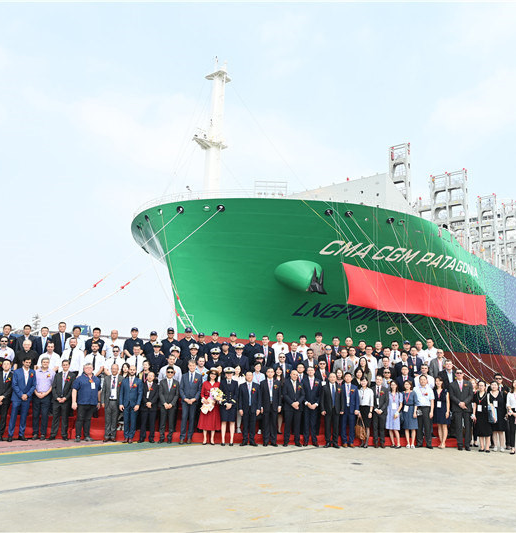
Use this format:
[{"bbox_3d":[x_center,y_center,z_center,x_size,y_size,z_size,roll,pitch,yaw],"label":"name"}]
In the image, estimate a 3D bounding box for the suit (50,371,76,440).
[{"bbox_3d":[-4.544,3.210,12.426,0.480,1.480,0.290,4,-12,-11],"label":"suit"}]

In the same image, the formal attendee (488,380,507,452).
[{"bbox_3d":[5.535,3.428,12.329,0.430,1.560,0.280,-2,-13,14],"label":"formal attendee"}]

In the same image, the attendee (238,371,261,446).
[{"bbox_3d":[-0.197,3.284,12.350,0.500,1.649,0.320,2,-11,-2],"label":"attendee"}]

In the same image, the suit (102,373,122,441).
[{"bbox_3d":[-3.364,3.252,12.371,0.510,1.533,0.360,4,-11,-11],"label":"suit"}]

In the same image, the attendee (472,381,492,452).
[{"bbox_3d":[5.114,3.374,12.126,0.430,1.560,0.280,-2,-13,13],"label":"attendee"}]

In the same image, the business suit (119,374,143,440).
[{"bbox_3d":[-2.893,3.205,12.122,0.520,1.426,0.320,4,-12,-10],"label":"business suit"}]

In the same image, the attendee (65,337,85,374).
[{"bbox_3d":[-4.555,2.627,12.919,0.560,1.780,0.360,6,-12,-16],"label":"attendee"}]

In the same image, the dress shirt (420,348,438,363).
[{"bbox_3d":[4.835,2.582,14.831,0.500,0.680,0.280,-1,-12,16],"label":"dress shirt"}]

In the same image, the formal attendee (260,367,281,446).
[{"bbox_3d":[0.302,3.244,12.380,0.490,1.767,0.320,2,-11,-1],"label":"formal attendee"}]

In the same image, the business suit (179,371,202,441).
[{"bbox_3d":[-1.581,3.214,12.282,0.520,1.560,0.330,3,-12,-7],"label":"business suit"}]

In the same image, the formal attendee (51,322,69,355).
[{"bbox_3d":[-5.130,2.326,13.720,0.520,1.770,0.330,6,-12,-17],"label":"formal attendee"}]

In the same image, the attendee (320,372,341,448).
[{"bbox_3d":[1.720,3.344,12.480,0.520,1.684,0.330,2,-11,2],"label":"attendee"}]

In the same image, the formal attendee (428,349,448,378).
[{"bbox_3d":[4.880,3.079,14.250,0.510,1.740,0.320,0,-11,7],"label":"formal attendee"}]

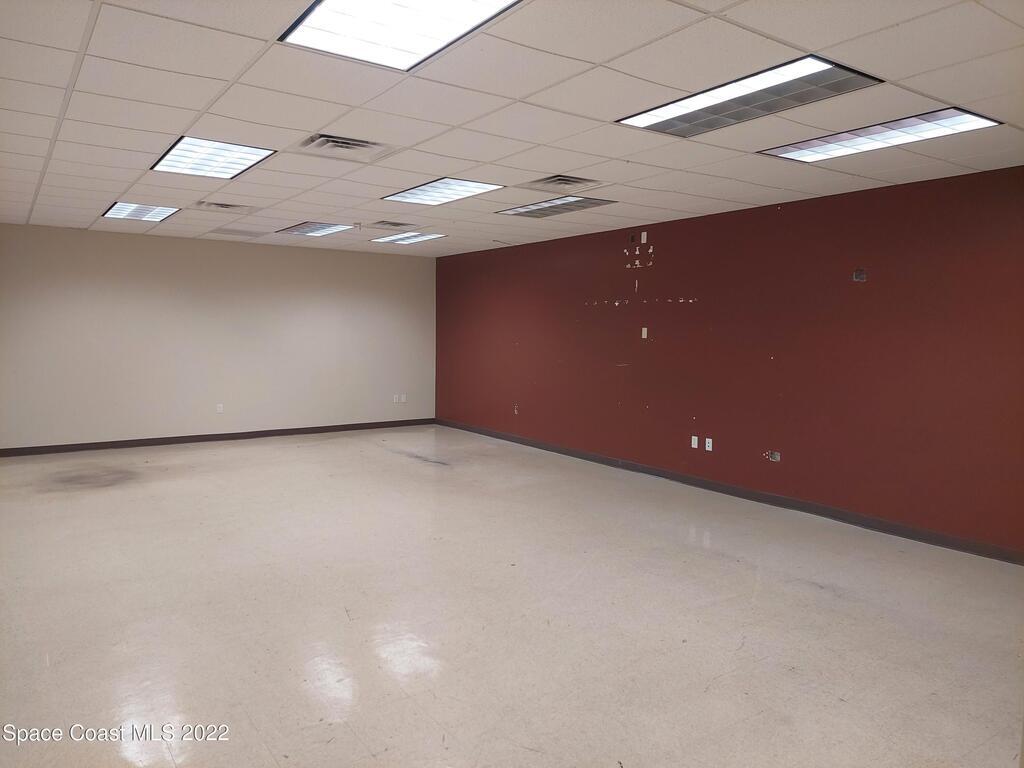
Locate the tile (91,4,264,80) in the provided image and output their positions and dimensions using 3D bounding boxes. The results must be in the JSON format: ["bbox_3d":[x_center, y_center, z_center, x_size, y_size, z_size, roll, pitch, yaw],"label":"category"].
[{"bbox_3d":[-1.406,-1.414,2.957,0.598,0.020,0.598,-3,6,-35],"label":"tile"}]

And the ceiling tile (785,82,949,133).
[{"bbox_3d":[1.826,-1.441,3.712,0.598,0.020,0.598,-3,6,-35],"label":"ceiling tile"}]

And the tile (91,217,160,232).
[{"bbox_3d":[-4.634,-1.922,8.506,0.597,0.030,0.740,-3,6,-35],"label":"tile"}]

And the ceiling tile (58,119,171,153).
[{"bbox_3d":[-2.441,-1.525,4.391,0.600,0.020,0.600,-3,6,-35],"label":"ceiling tile"}]

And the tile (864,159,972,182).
[{"bbox_3d":[2.963,-1.557,5.235,0.519,0.020,0.586,-3,6,-35],"label":"tile"}]

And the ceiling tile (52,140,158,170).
[{"bbox_3d":[-2.824,-1.594,4.937,0.598,0.020,0.598,-3,6,-35],"label":"ceiling tile"}]

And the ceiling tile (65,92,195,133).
[{"bbox_3d":[-2.112,-1.509,3.941,0.597,0.030,0.597,-3,6,-35],"label":"ceiling tile"}]

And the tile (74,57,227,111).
[{"bbox_3d":[-1.760,-1.458,3.453,0.598,0.020,0.598,-3,6,-35],"label":"tile"}]

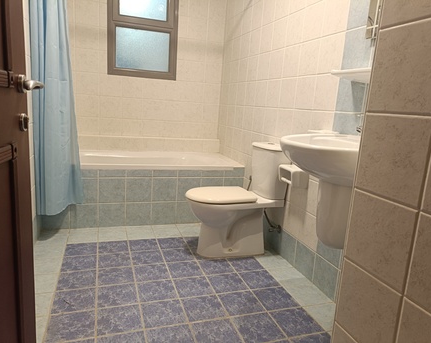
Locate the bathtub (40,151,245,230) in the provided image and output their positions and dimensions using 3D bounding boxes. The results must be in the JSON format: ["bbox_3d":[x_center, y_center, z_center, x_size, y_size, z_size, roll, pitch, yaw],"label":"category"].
[{"bbox_3d":[-0.628,0.126,2.966,1.598,0.498,0.714,0,12,-19],"label":"bathtub"}]

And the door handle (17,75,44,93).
[{"bbox_3d":[-0.405,-0.189,0.723,0.052,0.044,0.118,0,12,-19],"label":"door handle"}]

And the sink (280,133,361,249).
[{"bbox_3d":[0.484,0.117,1.464,0.476,0.543,0.583,0,12,-19],"label":"sink"}]

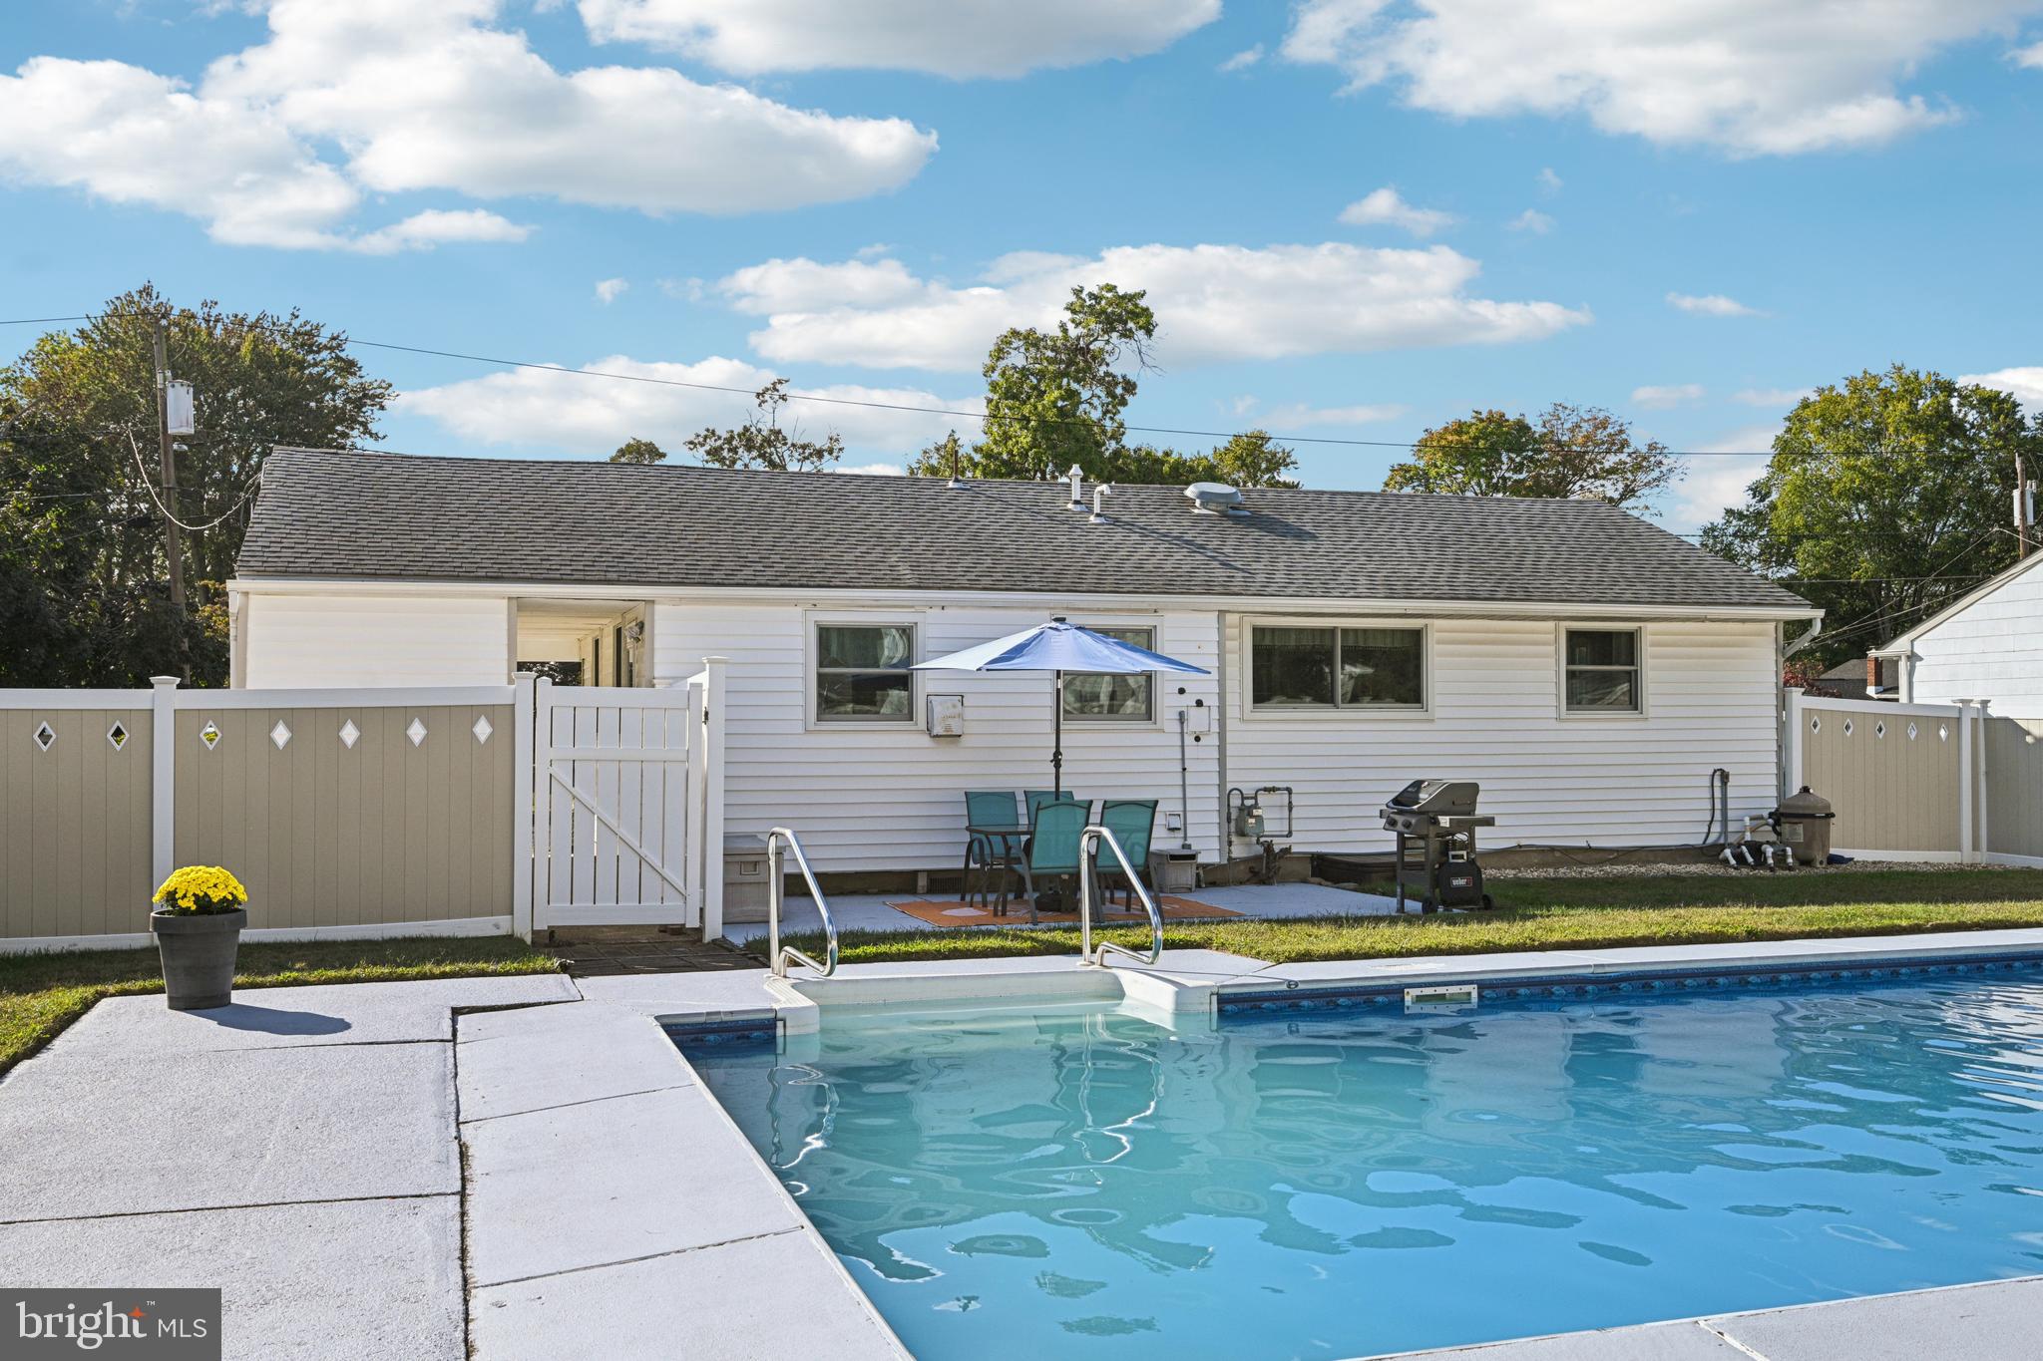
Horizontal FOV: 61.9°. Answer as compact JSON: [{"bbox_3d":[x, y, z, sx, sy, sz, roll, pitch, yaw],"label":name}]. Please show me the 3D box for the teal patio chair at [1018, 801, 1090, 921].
[{"bbox_3d":[0.277,1.441,13.631,0.560,0.950,0.660,0,-1,-17],"label":"teal patio chair"}]

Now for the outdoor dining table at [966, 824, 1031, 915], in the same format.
[{"bbox_3d":[0.319,1.581,14.290,1.380,0.700,0.950,0,-1,-17],"label":"outdoor dining table"}]

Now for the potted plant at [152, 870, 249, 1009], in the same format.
[{"bbox_3d":[-4.512,1.409,9.321,0.490,0.770,0.490,0,-1,0],"label":"potted plant"}]

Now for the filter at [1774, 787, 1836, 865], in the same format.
[{"bbox_3d":[8.521,1.574,18.469,0.590,0.870,0.590,0,-1,-17],"label":"filter"}]

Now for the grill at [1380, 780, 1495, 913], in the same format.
[{"bbox_3d":[3.492,1.374,14.273,0.640,1.100,1.150,0,-1,-17],"label":"grill"}]

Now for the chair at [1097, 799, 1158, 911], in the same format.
[{"bbox_3d":[0.793,1.444,13.779,0.560,0.950,0.660,0,-1,-17],"label":"chair"}]

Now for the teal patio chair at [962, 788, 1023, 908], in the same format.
[{"bbox_3d":[-0.145,1.468,14.787,0.560,0.950,0.660,0,-1,-17],"label":"teal patio chair"}]

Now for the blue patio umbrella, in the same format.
[{"bbox_3d":[0.317,0.705,14.260,2.450,2.450,2.350,0,-1,0],"label":"blue patio umbrella"}]

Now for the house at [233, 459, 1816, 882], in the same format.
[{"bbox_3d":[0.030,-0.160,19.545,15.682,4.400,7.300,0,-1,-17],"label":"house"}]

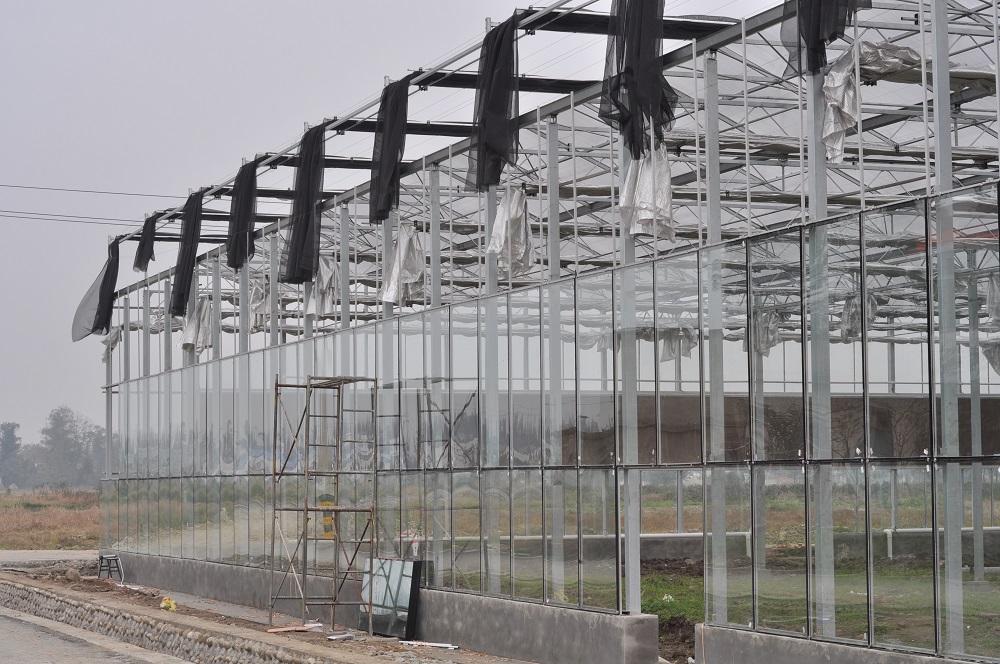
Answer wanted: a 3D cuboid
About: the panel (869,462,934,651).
[{"bbox_3d":[3.268,1.808,16.933,0.029,1.524,0.956,1,-4,-22],"label":"panel"}]

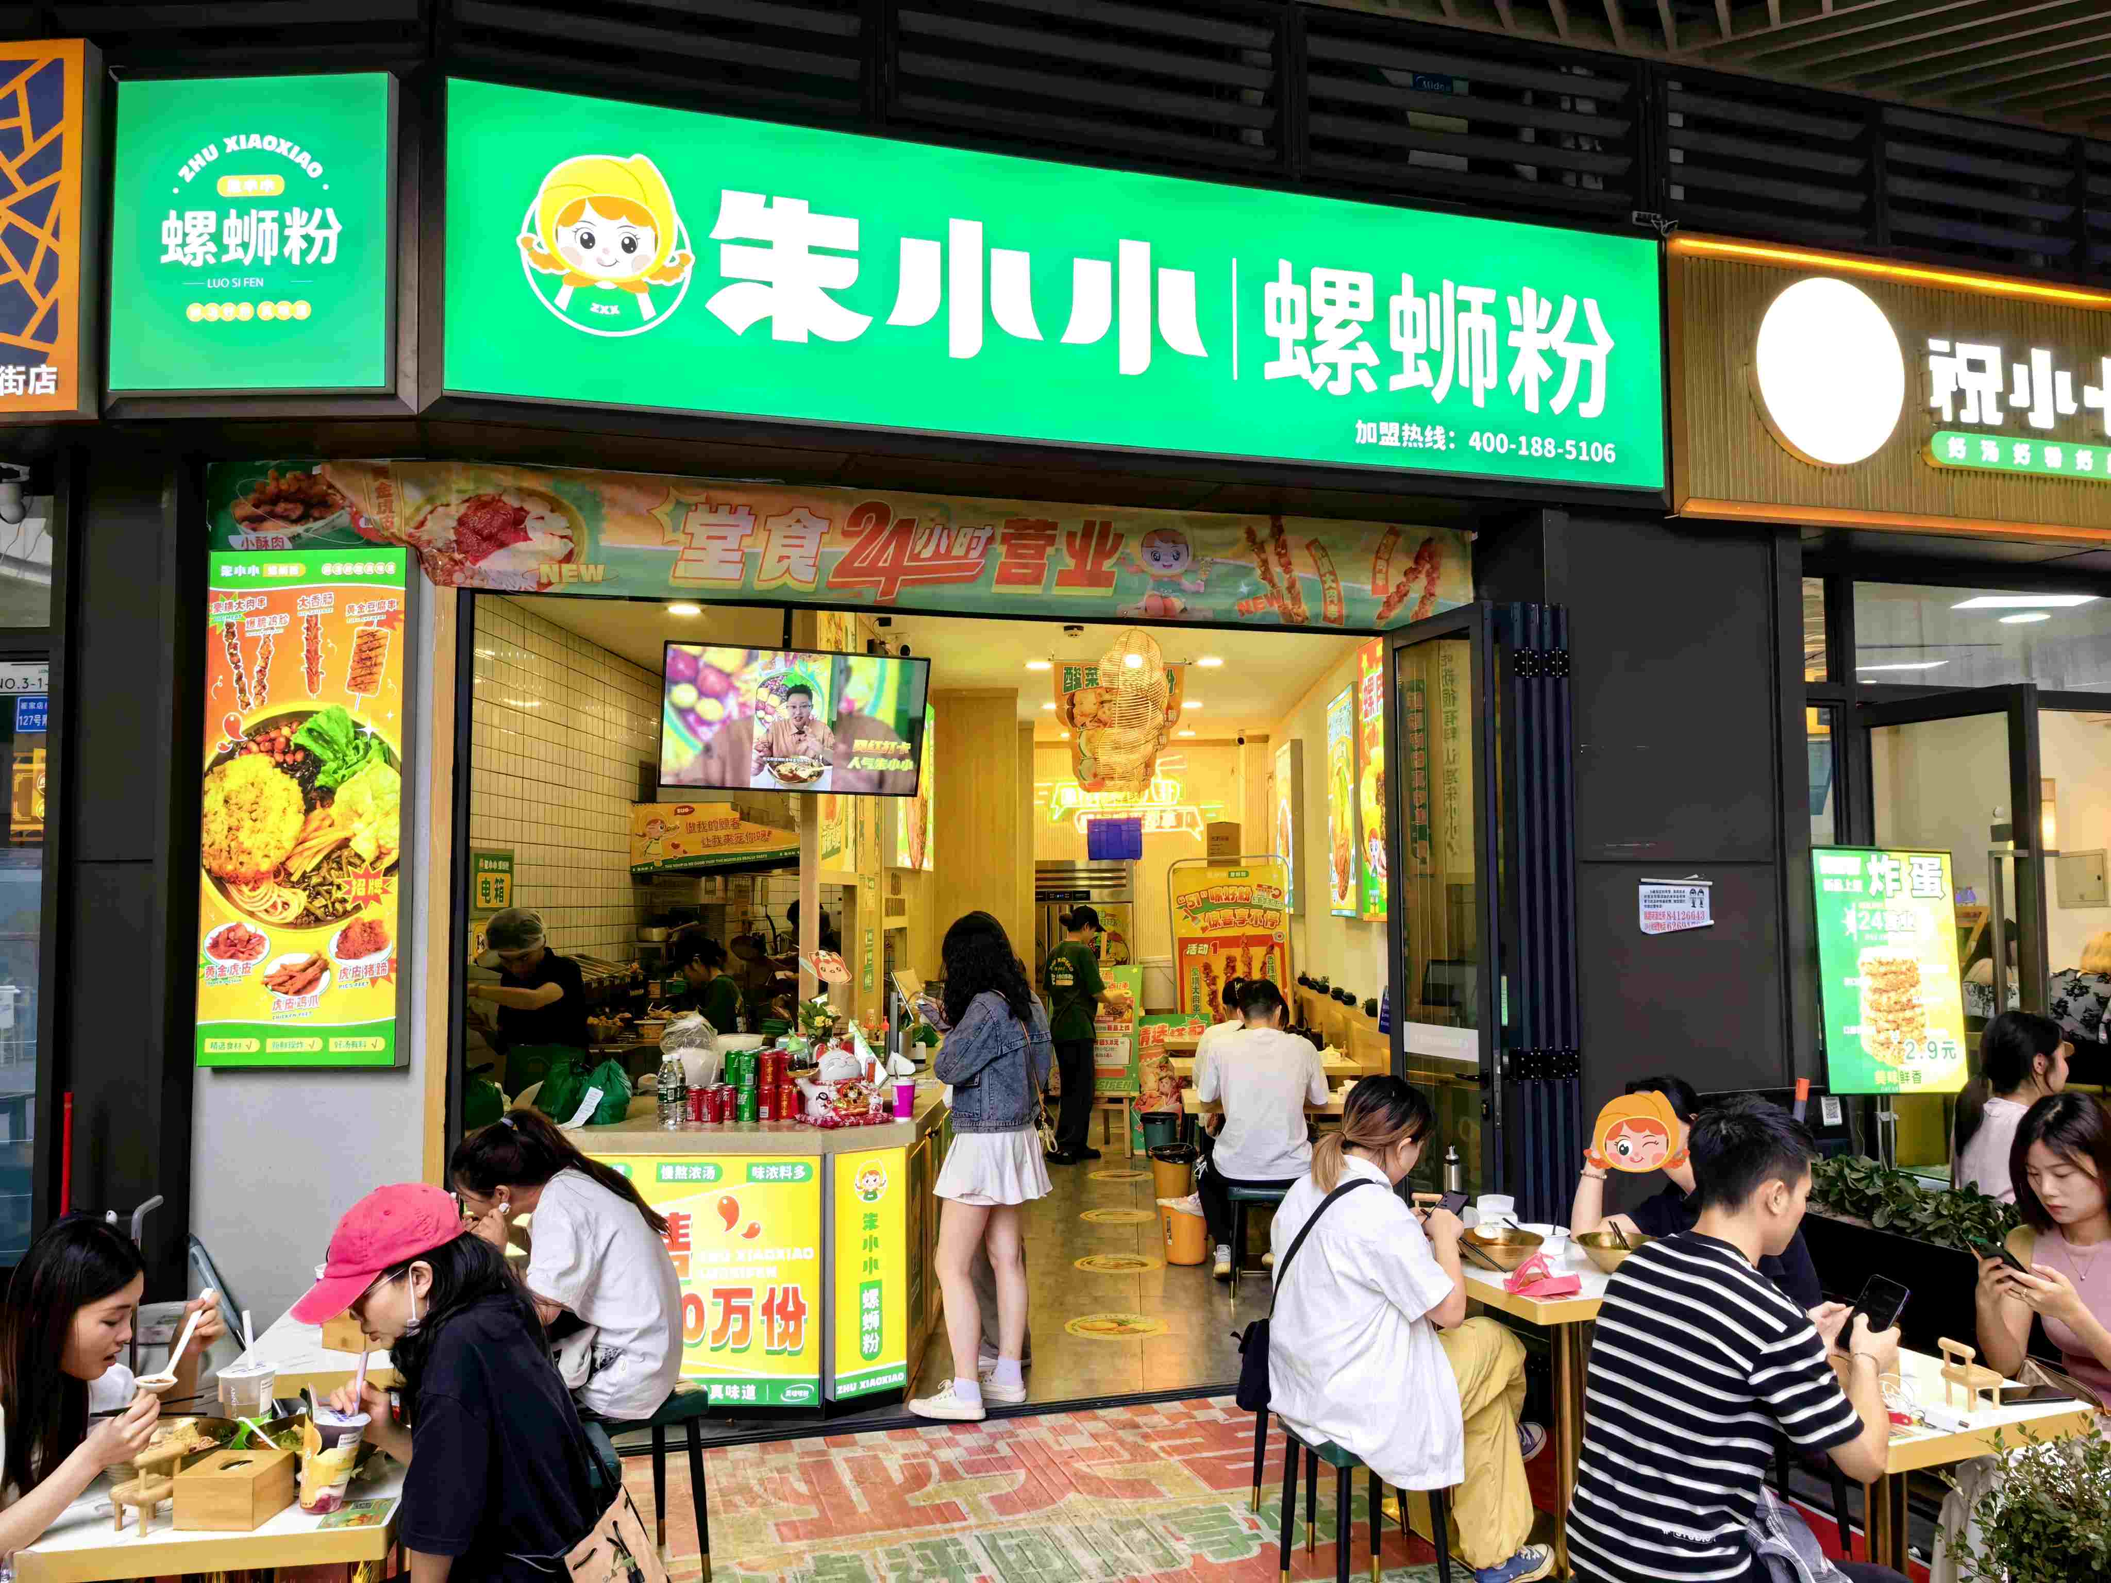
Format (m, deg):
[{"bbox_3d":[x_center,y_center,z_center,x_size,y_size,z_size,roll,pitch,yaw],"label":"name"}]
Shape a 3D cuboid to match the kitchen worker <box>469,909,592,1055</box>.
[{"bbox_3d":[-1.961,1.255,6.147,0.520,1.640,0.500,-3,-5,40],"label":"kitchen worker"}]

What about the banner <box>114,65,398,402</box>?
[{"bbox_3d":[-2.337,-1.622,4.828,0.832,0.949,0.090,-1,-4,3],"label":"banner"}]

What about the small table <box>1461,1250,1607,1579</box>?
[{"bbox_3d":[1.199,1.574,4.290,0.520,0.740,1.000,1,-4,-17],"label":"small table"}]

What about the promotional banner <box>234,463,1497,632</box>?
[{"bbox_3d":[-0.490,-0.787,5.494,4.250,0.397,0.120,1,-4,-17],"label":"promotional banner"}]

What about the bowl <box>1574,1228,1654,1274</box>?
[{"bbox_3d":[1.395,1.152,4.105,0.205,0.084,0.205,0,-4,0],"label":"bowl"}]

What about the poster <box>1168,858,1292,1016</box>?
[{"bbox_3d":[1.205,1.389,10.710,0.800,1.910,0.250,-4,-5,3],"label":"poster"}]

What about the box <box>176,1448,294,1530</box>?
[{"bbox_3d":[-1.244,1.061,2.501,0.121,0.078,0.118,-1,-4,3],"label":"box"}]

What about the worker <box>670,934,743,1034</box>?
[{"bbox_3d":[-1.648,1.425,7.752,0.460,1.500,0.460,0,-4,-8],"label":"worker"}]

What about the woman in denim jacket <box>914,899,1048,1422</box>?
[{"bbox_3d":[-0.256,1.220,5.550,0.380,1.640,0.420,-3,-5,28],"label":"woman in denim jacket"}]

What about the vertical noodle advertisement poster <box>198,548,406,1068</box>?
[{"bbox_3d":[-2.269,0.045,5.009,0.607,1.558,0.090,-1,-4,3],"label":"vertical noodle advertisement poster"}]

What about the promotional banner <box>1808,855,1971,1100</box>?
[{"bbox_3d":[2.900,0.621,5.717,0.591,0.842,0.050,1,-4,-17],"label":"promotional banner"}]

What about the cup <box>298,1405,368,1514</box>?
[{"bbox_3d":[-1.102,1.013,2.508,0.093,0.145,0.093,12,-4,-9],"label":"cup"}]

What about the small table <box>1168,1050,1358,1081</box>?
[{"bbox_3d":[1.202,1.938,9.520,1.060,0.740,0.650,-1,-4,3],"label":"small table"}]

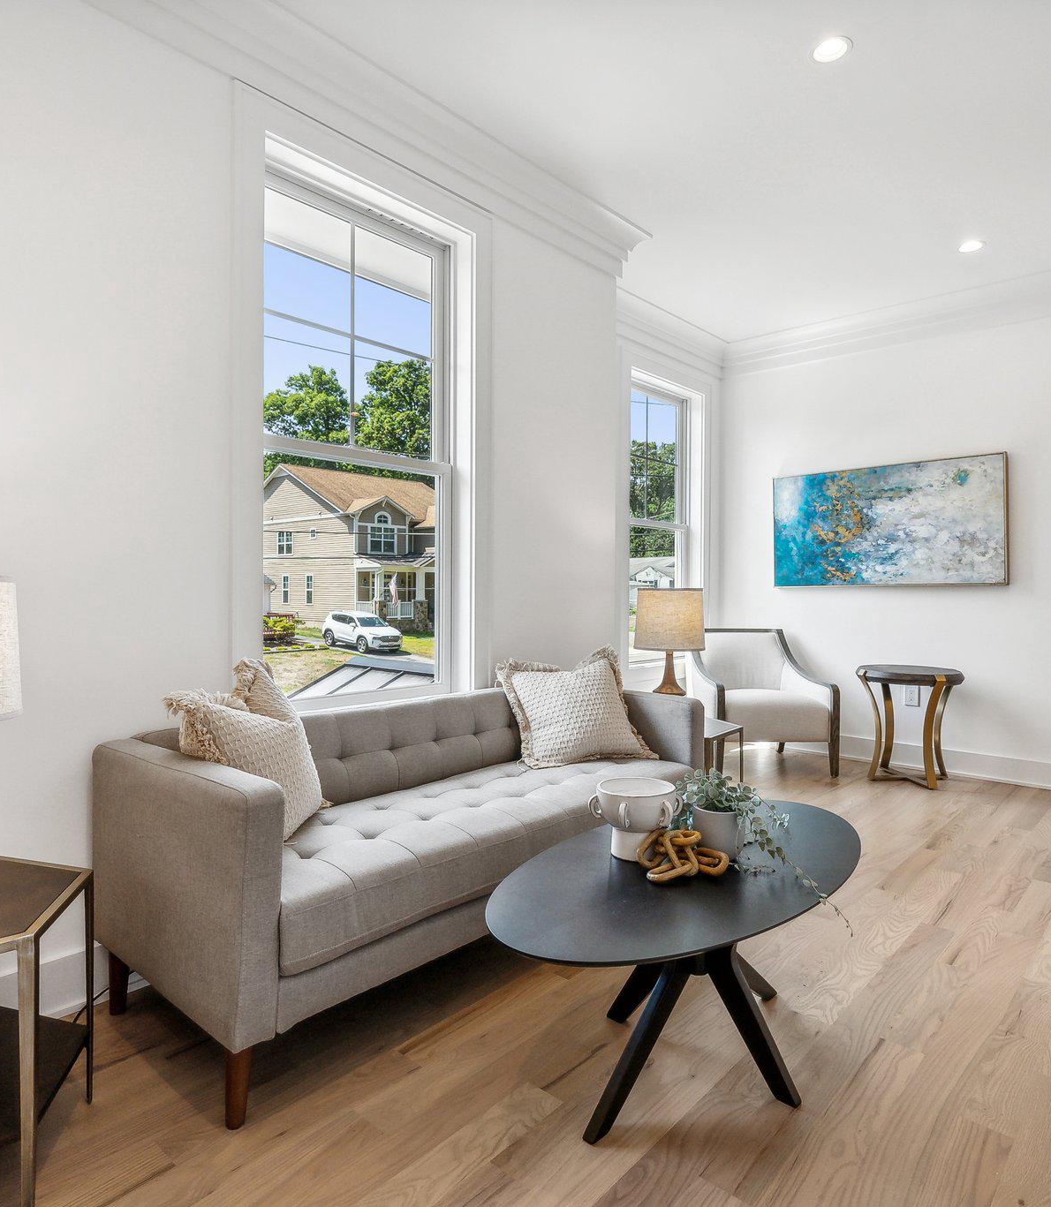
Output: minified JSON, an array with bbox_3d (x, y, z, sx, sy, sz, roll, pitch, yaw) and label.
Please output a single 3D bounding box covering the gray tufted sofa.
[{"bbox_3d":[-0.215,0.675,2.344,0.750,0.690,1.815,1,1,42],"label":"gray tufted sofa"}]

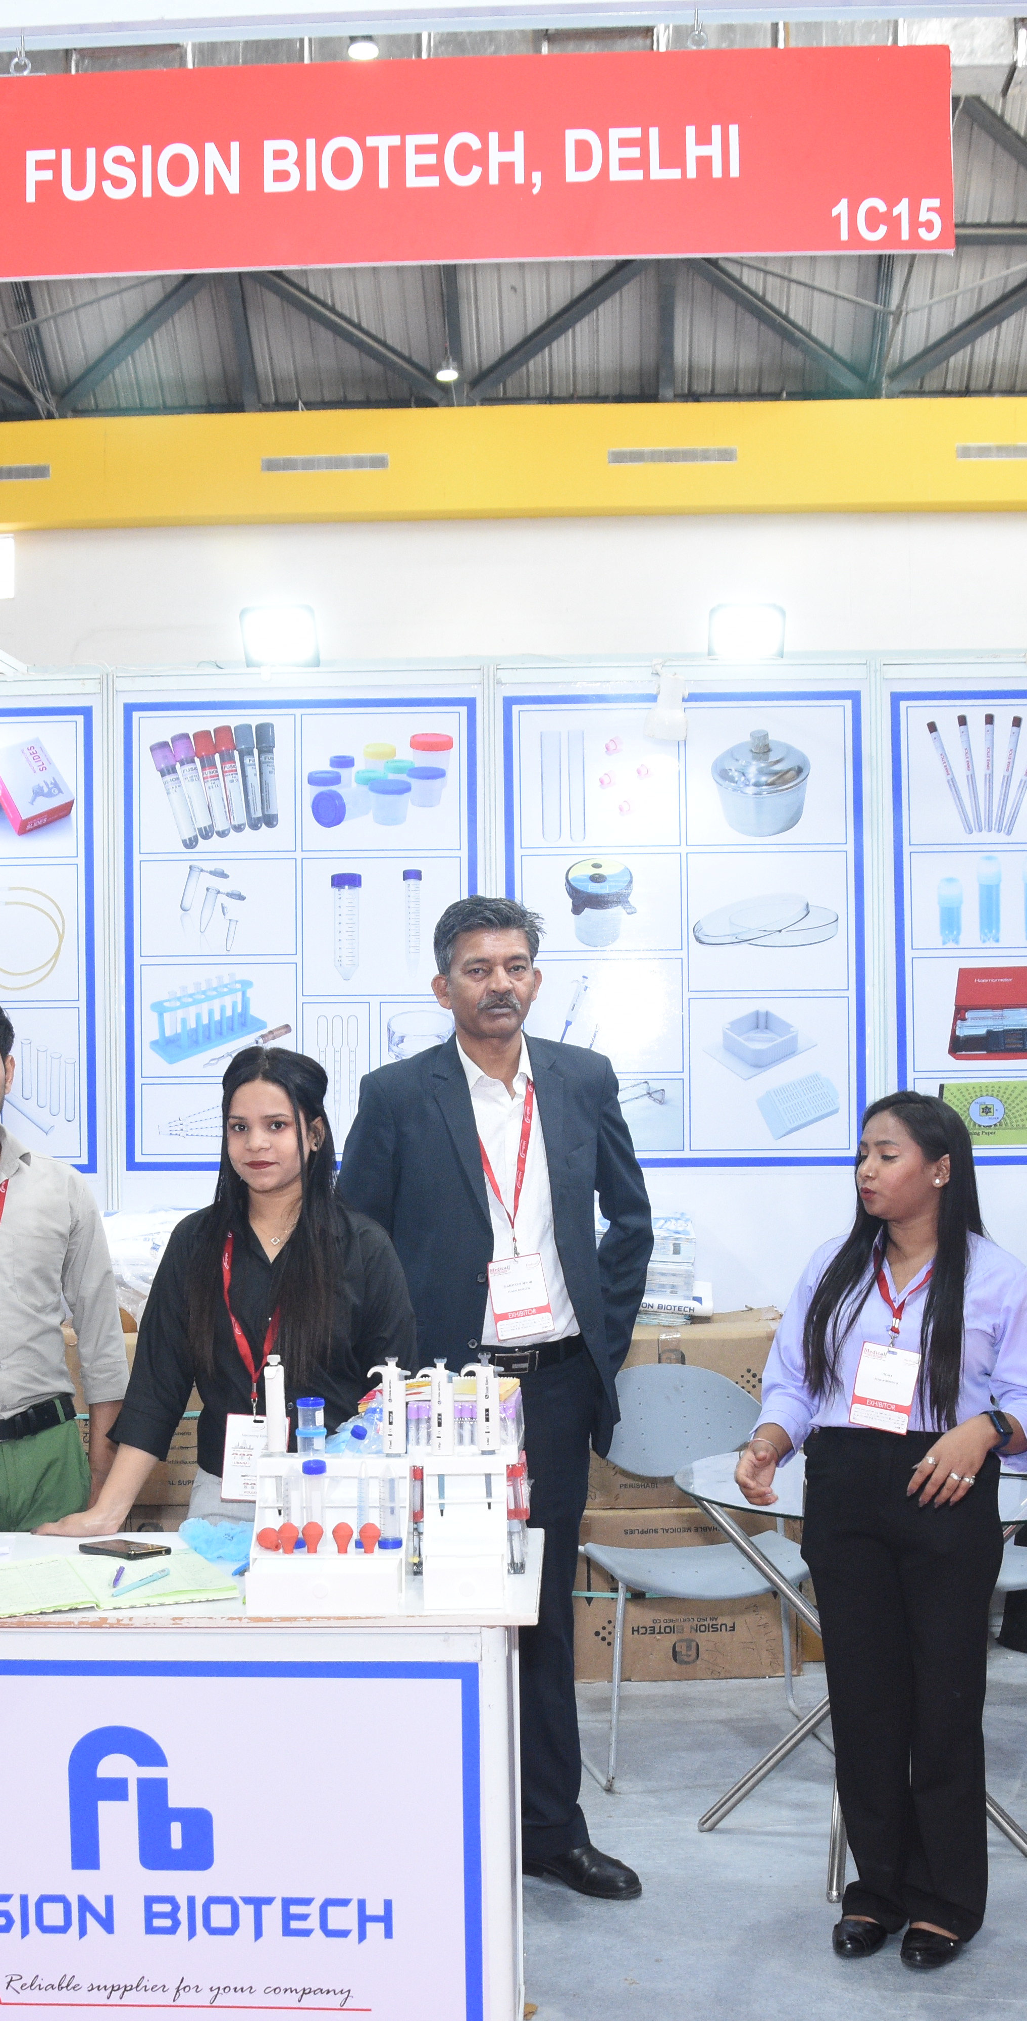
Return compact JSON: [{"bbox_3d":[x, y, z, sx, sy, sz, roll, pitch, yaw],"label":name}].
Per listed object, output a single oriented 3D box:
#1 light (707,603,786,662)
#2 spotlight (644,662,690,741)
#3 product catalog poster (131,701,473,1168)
[{"bbox_3d":[0.799,-1.280,7.750,0.280,0.230,0.070,0,23,0],"label":"light"},{"bbox_3d":[0.380,-0.755,5.570,0.110,0.180,0.120,0,30,0],"label":"spotlight"},{"bbox_3d":[-0.560,-0.207,5.930,0.930,1.235,0.020,-1,0,3],"label":"product catalog poster"}]

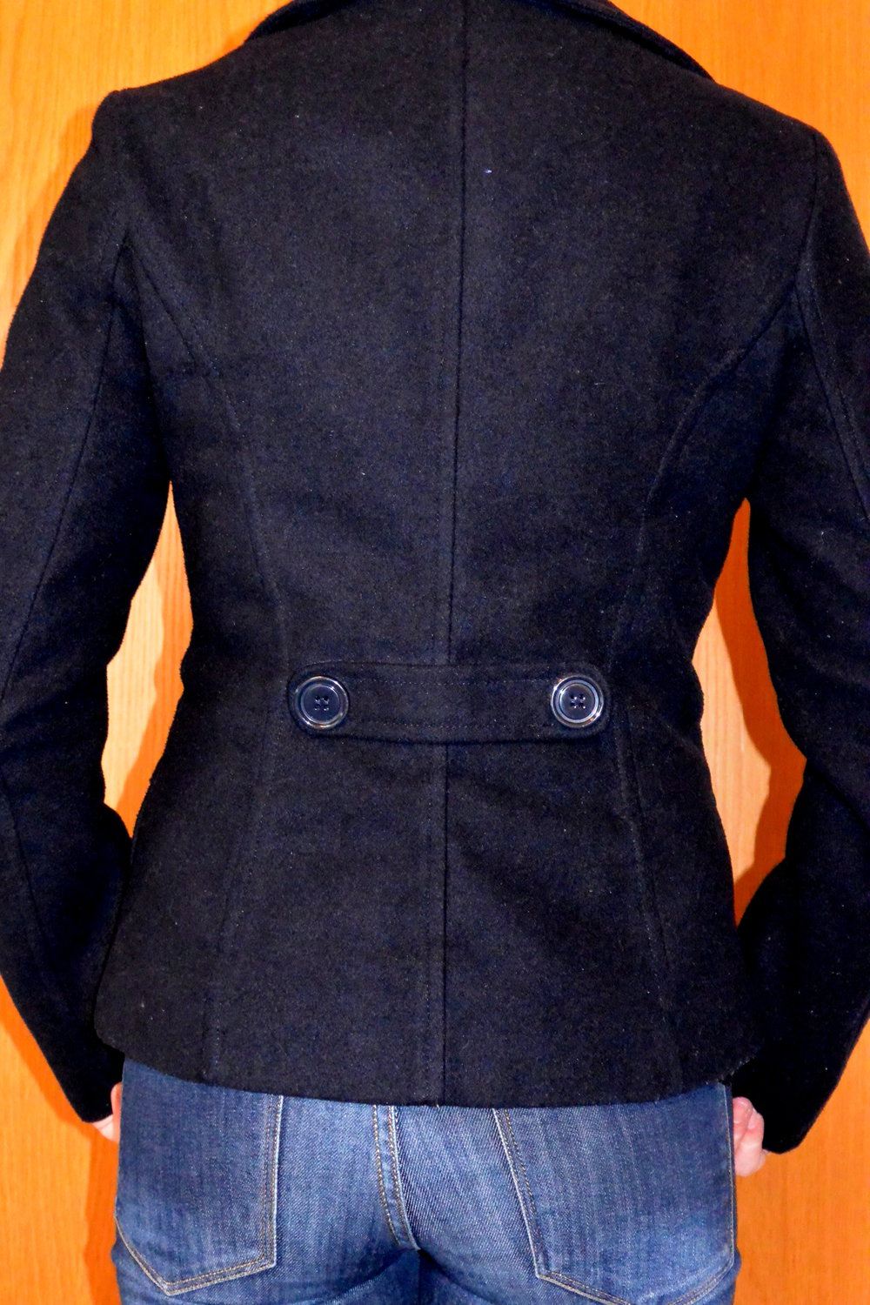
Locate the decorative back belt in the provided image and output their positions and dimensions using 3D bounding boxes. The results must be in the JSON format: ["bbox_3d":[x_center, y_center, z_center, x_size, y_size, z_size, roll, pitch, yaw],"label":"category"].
[{"bbox_3d":[0.008,0.028,1.000,0.182,0.044,0.024,0,2,0],"label":"decorative back belt"}]

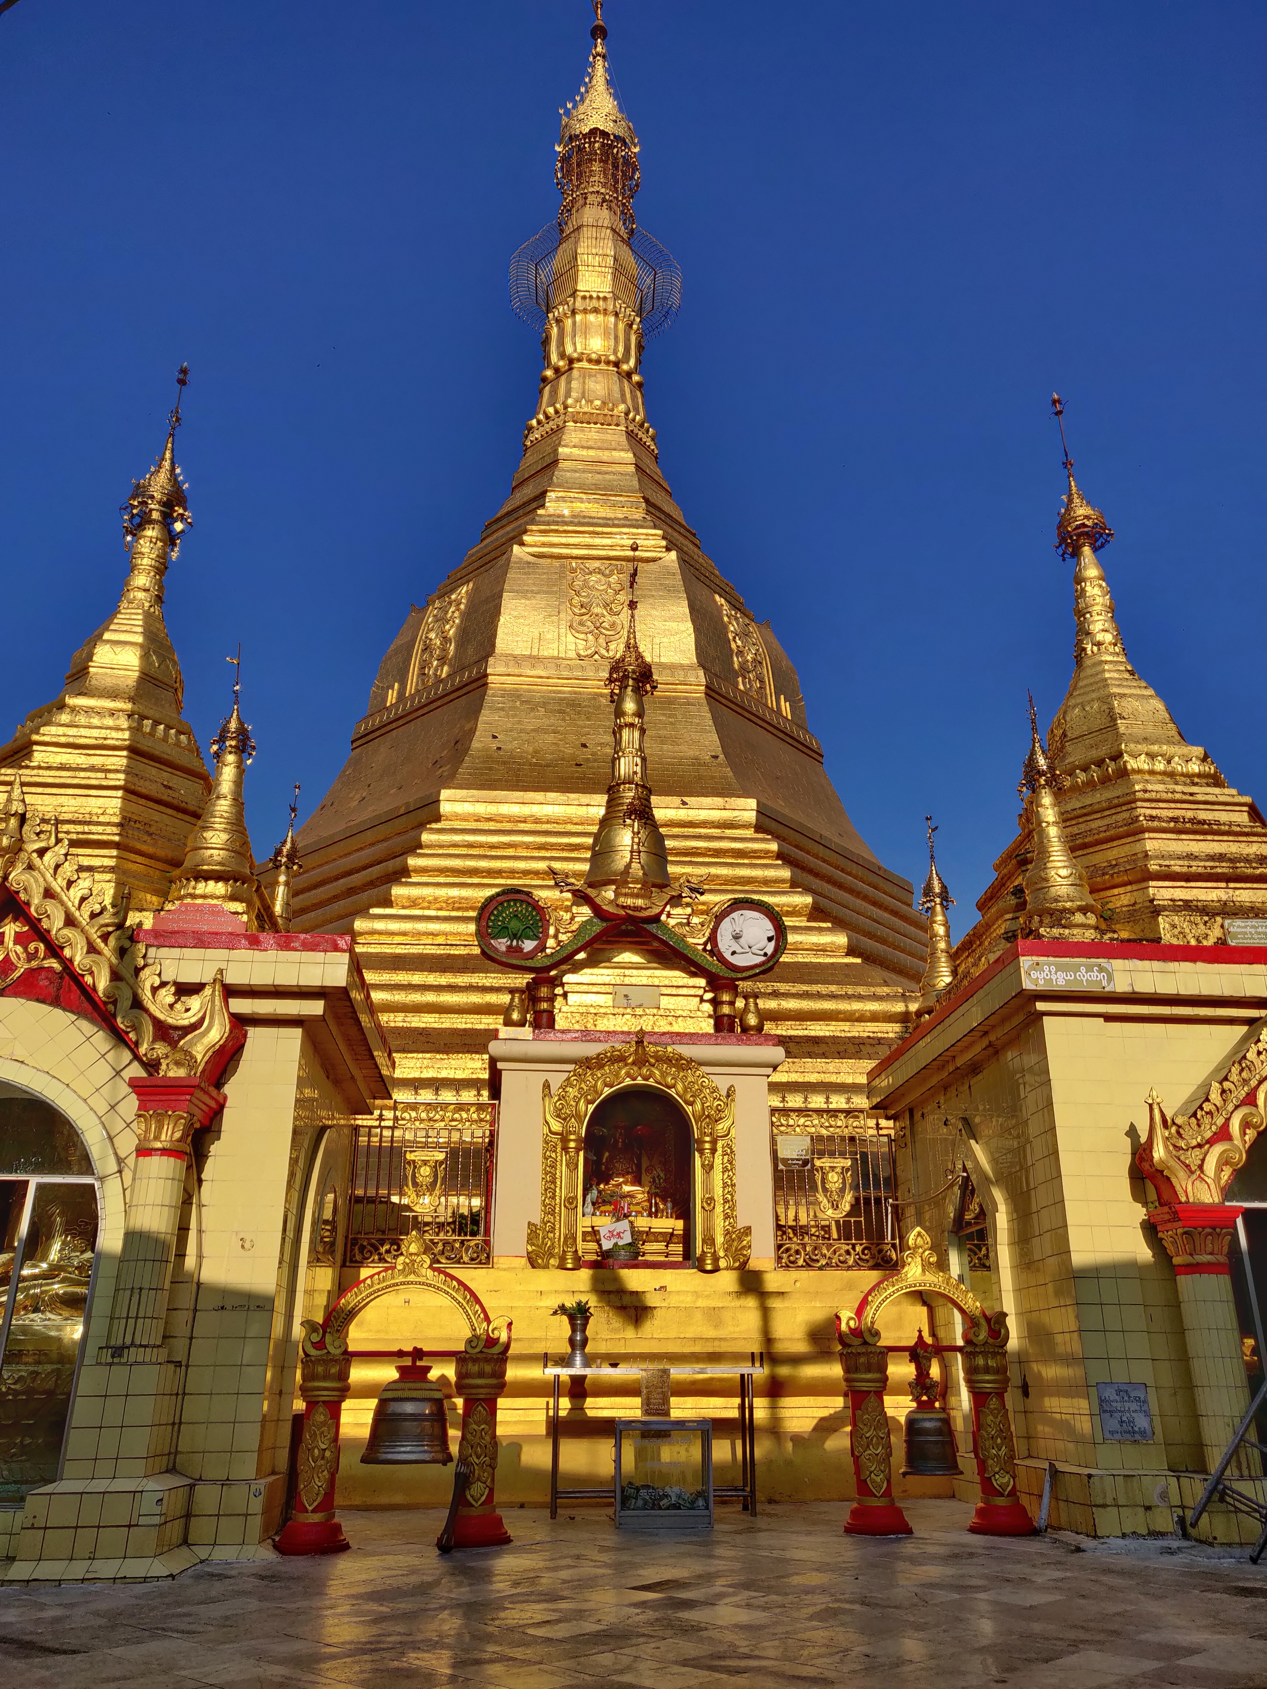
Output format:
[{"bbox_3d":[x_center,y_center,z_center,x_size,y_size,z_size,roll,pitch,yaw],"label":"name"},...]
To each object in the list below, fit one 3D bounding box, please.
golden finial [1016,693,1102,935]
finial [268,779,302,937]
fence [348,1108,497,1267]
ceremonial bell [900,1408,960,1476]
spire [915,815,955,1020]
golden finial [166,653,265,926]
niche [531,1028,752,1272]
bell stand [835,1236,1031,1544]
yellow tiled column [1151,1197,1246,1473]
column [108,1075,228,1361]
[{"bbox_3d":[4.130,-0.284,12.222,0.800,2.801,0.800,2,-22,-6],"label":"golden finial"},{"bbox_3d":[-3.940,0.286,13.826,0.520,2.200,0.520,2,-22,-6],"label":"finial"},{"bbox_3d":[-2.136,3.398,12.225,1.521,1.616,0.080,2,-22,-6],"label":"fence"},{"bbox_3d":[2.406,4.838,9.905,0.478,0.507,0.478,2,-22,-4],"label":"ceremonial bell"},{"bbox_3d":[4.047,1.080,16.166,0.801,3.075,0.801,2,-22,-4],"label":"spire"},{"bbox_3d":[-3.966,-0.580,11.922,0.858,3.146,0.858,2,-22,-4],"label":"golden finial"},{"bbox_3d":[0.038,3.246,12.882,2.255,2.413,0.700,2,-22,-6],"label":"niche"},{"bbox_3d":[2.435,4.379,10.093,1.526,2.289,0.500,2,-22,-4],"label":"bell stand"},{"bbox_3d":[4.960,4.202,10.468,0.586,2.074,0.572,2,-22,-4],"label":"yellow tiled column"},{"bbox_3d":[-3.709,2.898,9.510,0.543,2.031,0.615,2,-22,-4],"label":"column"}]

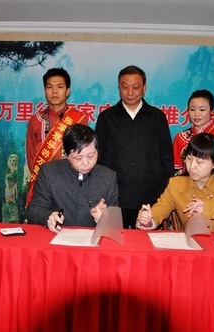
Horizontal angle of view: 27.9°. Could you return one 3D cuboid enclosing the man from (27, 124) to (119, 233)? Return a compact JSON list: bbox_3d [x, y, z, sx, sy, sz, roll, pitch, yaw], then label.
[{"bbox_3d":[-0.193,0.439,2.357,0.530,1.290,0.680,2,3,-1],"label":"man"}]

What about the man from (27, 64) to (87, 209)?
[{"bbox_3d":[-0.328,0.201,2.891,0.450,1.700,0.280,2,3,-1],"label":"man"}]

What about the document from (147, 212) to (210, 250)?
[{"bbox_3d":[0.345,0.309,2.006,0.275,0.100,0.320,2,3,2],"label":"document"}]

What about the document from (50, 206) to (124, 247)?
[{"bbox_3d":[-0.080,0.282,2.033,0.335,0.125,0.320,2,3,2],"label":"document"}]

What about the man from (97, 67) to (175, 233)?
[{"bbox_3d":[0.176,0.210,2.830,0.510,1.720,0.300,2,3,4],"label":"man"}]

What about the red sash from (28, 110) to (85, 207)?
[{"bbox_3d":[-0.338,-0.032,2.849,0.410,0.690,0.220,2,3,-1],"label":"red sash"}]

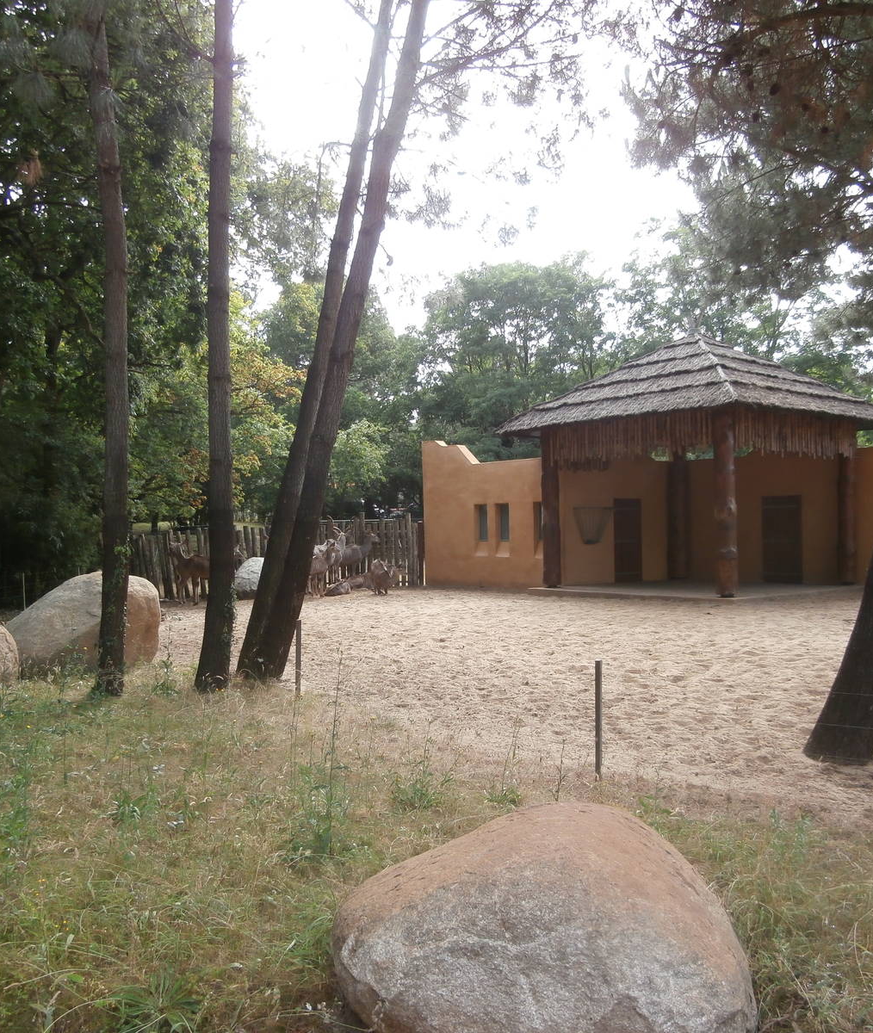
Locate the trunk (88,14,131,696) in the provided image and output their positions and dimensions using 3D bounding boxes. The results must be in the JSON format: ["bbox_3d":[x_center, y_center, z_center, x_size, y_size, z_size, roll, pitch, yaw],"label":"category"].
[{"bbox_3d":[-3.100,-1.540,9.060,0.380,6.400,0.330,-1,-1,-18],"label":"trunk"}]

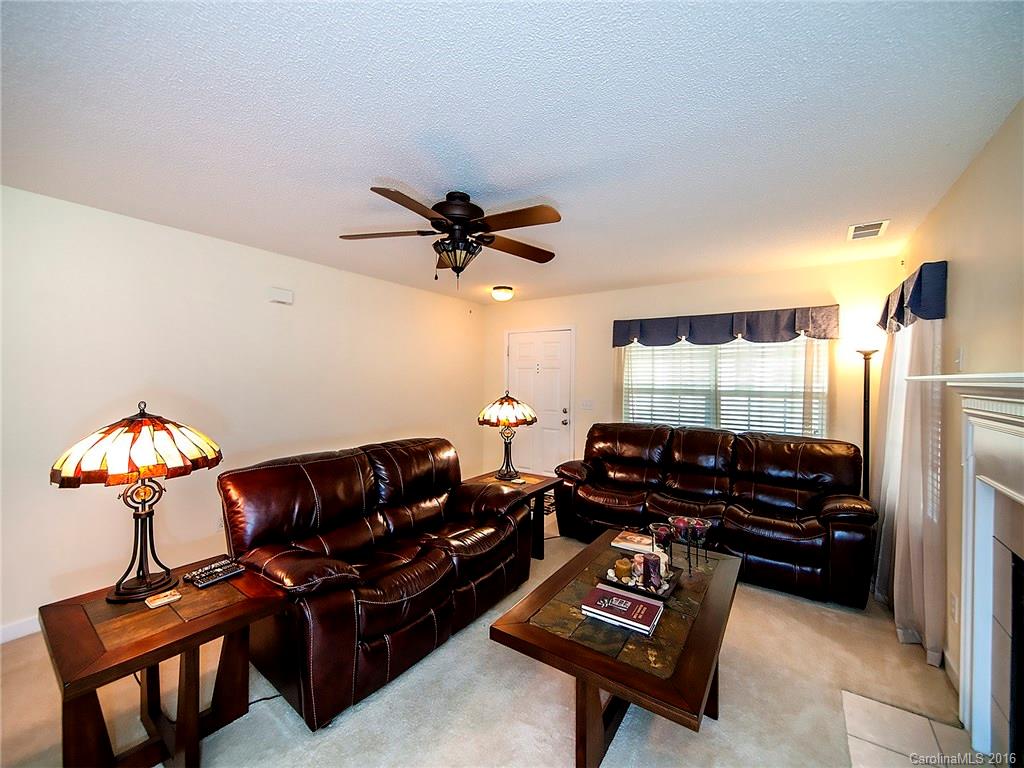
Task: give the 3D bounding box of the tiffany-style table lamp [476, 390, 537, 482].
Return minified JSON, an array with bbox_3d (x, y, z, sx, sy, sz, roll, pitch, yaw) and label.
[{"bbox_3d":[-0.028,0.427,3.530,0.500,0.725,0.500,0,1,0],"label":"tiffany-style table lamp"}]

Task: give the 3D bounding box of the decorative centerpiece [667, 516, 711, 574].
[{"bbox_3d":[0.908,0.783,2.079,0.190,0.260,0.300,1,1,33],"label":"decorative centerpiece"}]

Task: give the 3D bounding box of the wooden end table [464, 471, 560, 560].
[{"bbox_3d":[-0.001,1.091,3.372,0.615,0.600,0.570,1,1,33],"label":"wooden end table"}]

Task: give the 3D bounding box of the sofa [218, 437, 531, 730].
[{"bbox_3d":[-0.696,0.906,2.565,0.970,0.980,1.640,1,1,33],"label":"sofa"}]

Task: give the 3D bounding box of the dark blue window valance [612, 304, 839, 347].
[{"bbox_3d":[1.945,-0.538,4.039,1.954,0.300,0.110,1,1,33],"label":"dark blue window valance"}]

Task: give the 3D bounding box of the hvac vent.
[{"bbox_3d":[2.379,-1.018,2.777,0.200,0.020,0.360,1,1,33],"label":"hvac vent"}]

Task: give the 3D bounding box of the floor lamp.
[{"bbox_3d":[2.763,0.567,3.236,0.240,1.690,0.240,1,1,33],"label":"floor lamp"}]

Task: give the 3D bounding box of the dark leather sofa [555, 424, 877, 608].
[{"bbox_3d":[1.581,0.910,3.565,2.225,0.980,0.980,1,1,33],"label":"dark leather sofa"}]

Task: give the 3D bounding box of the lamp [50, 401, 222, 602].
[{"bbox_3d":[-1.442,0.436,1.619,0.496,0.732,0.496,1,1,33],"label":"lamp"}]

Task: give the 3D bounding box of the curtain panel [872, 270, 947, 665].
[{"bbox_3d":[2.501,0.377,2.683,0.160,2.060,1.310,1,1,33],"label":"curtain panel"}]

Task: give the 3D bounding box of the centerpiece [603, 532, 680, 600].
[{"bbox_3d":[0.622,0.835,1.968,0.310,0.155,0.320,1,1,33],"label":"centerpiece"}]

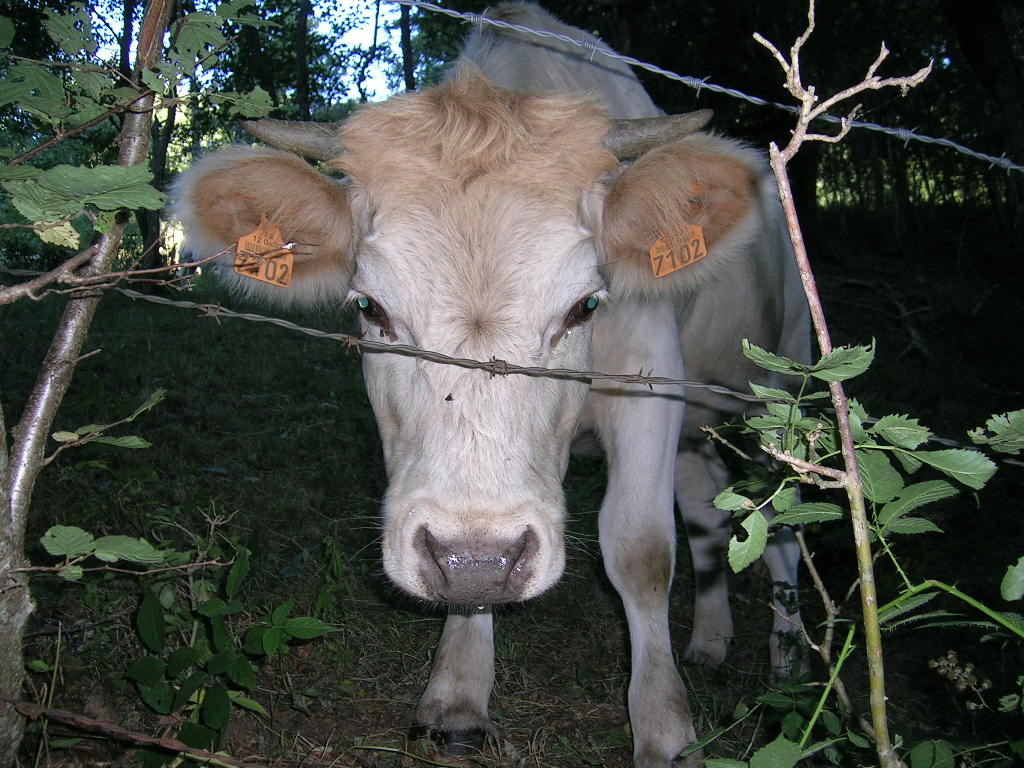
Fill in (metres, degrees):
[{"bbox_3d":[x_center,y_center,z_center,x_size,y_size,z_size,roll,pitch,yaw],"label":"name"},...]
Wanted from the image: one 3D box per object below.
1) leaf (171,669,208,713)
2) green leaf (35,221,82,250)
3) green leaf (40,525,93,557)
[{"bbox_3d":[-0.424,0.404,1.360,0.033,0.012,0.064,34,57,18],"label":"leaf"},{"bbox_3d":[-0.337,-0.111,0.770,0.033,0.021,0.018,0,8,0],"label":"green leaf"},{"bbox_3d":[-0.356,0.126,0.830,0.043,0.025,0.027,0,8,0],"label":"green leaf"}]

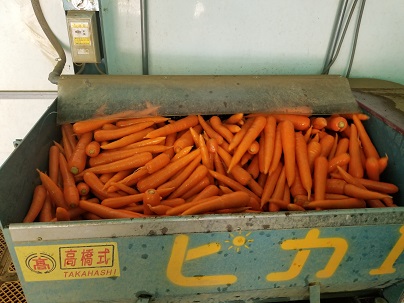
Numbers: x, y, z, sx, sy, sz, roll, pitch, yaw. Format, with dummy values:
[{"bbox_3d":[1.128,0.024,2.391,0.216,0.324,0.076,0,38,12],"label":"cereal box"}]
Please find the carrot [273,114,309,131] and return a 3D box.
[{"bbox_3d":[0.260,-0.103,1.020,0.201,0.044,0.044,7,28,3],"label":"carrot"}]

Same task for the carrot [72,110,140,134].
[{"bbox_3d":[-0.310,-0.102,0.998,0.218,0.037,0.037,-15,31,-13],"label":"carrot"}]

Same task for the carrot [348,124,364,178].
[{"bbox_3d":[0.480,-0.005,0.953,0.041,0.041,0.204,7,58,11],"label":"carrot"}]

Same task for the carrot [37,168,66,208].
[{"bbox_3d":[-0.412,0.104,0.831,0.032,0.032,0.171,-25,58,-40],"label":"carrot"}]

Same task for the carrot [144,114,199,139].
[{"bbox_3d":[-0.088,-0.068,0.895,0.175,0.036,0.036,-21,6,-22],"label":"carrot"}]

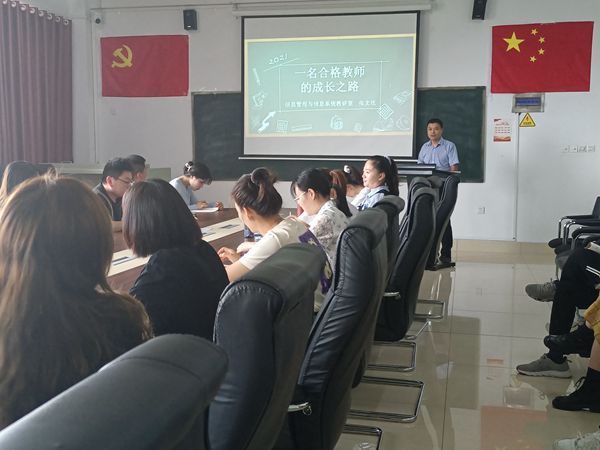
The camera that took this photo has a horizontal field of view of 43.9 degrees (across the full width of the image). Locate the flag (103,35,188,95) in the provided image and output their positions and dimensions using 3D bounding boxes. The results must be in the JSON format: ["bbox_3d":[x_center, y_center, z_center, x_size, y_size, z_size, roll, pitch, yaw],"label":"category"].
[{"bbox_3d":[-2.200,-2.236,10.534,1.299,0.837,0.030,1,6,12],"label":"flag"}]

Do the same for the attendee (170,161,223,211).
[{"bbox_3d":[-1.002,0.047,6.612,0.629,1.208,0.457,1,6,12],"label":"attendee"}]

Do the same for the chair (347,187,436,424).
[{"bbox_3d":[0.331,0.364,3.896,0.690,1.096,0.629,1,6,12],"label":"chair"}]

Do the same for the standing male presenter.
[{"bbox_3d":[1.593,-0.383,8.651,0.467,1.695,0.294,3,6,27],"label":"standing male presenter"}]

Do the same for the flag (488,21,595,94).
[{"bbox_3d":[3.044,-2.099,9.392,1.218,0.848,0.030,1,6,12],"label":"flag"}]

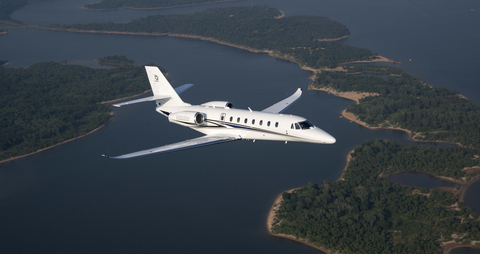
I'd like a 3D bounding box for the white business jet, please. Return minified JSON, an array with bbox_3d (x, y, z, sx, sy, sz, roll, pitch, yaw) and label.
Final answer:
[{"bbox_3d":[-0.639,-1.690,62.984,19.350,5.320,22.050,7,18,43],"label":"white business jet"}]

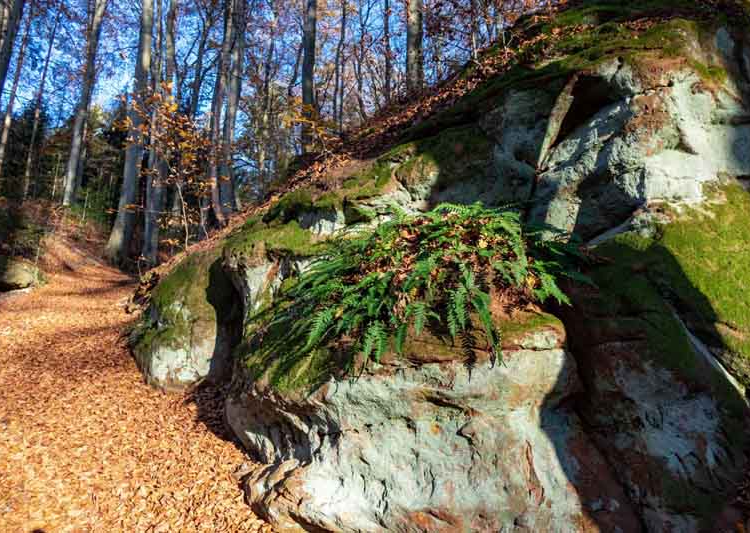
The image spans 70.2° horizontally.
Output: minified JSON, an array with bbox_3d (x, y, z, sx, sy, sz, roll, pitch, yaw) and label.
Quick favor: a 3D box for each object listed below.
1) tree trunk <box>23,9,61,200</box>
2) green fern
[{"bbox_3d":[-13.458,-6.770,21.620,0.200,8.757,0.200,-1,-15,0],"label":"tree trunk"},{"bbox_3d":[0.250,0.170,3.450,1.950,0.920,1.050,0,-15,0],"label":"green fern"}]

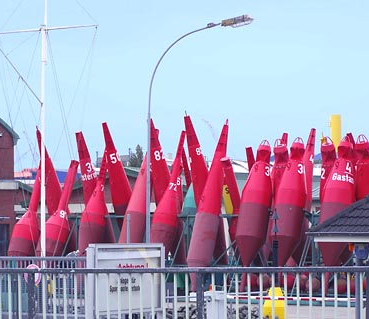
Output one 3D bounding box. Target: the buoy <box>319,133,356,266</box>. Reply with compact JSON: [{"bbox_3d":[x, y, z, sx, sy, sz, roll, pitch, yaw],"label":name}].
[{"bbox_3d":[5.601,2.067,58.000,1.170,5.929,1.170,1,-9,45],"label":"buoy"}]

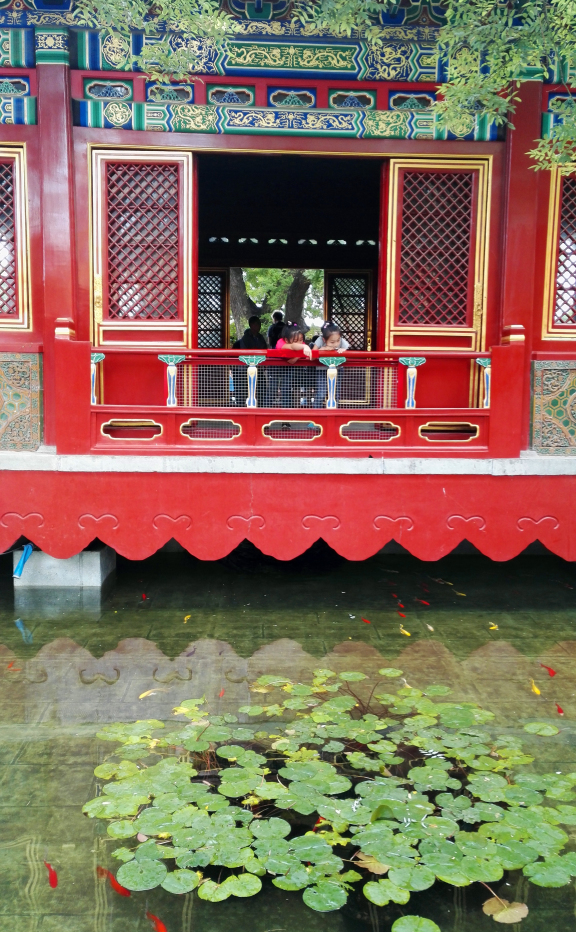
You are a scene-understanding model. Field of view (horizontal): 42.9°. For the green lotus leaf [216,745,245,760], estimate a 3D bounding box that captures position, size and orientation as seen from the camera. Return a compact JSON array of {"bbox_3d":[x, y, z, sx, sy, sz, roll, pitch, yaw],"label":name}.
[{"bbox_3d":[-0.280,1.406,3.605,0.143,0.020,0.144,1,5,0],"label":"green lotus leaf"}]

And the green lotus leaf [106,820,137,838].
[{"bbox_3d":[-0.666,1.458,2.941,0.126,0.020,0.128,1,5,0],"label":"green lotus leaf"}]

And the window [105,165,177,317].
[{"bbox_3d":[-1.275,-1.959,6.424,0.661,1.357,0.060,1,6,-3],"label":"window"}]

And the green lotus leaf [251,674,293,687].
[{"bbox_3d":[-0.087,1.292,4.417,0.229,0.025,0.205,1,7,-2],"label":"green lotus leaf"}]

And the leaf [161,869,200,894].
[{"bbox_3d":[-0.386,1.492,2.631,0.136,0.025,0.136,1,7,-2],"label":"leaf"}]

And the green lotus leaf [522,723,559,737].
[{"bbox_3d":[1.326,1.378,3.835,0.188,0.025,0.171,1,7,-2],"label":"green lotus leaf"}]

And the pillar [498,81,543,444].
[{"bbox_3d":[2.021,-1.724,6.508,0.270,3.170,0.270,1,6,-3],"label":"pillar"}]

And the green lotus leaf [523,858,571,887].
[{"bbox_3d":[0.980,1.533,2.768,0.190,0.015,0.177,1,6,-3],"label":"green lotus leaf"}]

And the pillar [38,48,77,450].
[{"bbox_3d":[-2.020,-1.810,6.377,0.300,3.293,0.300,1,6,-3],"label":"pillar"}]

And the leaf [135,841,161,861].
[{"bbox_3d":[-0.531,1.472,2.808,0.124,0.020,0.131,1,5,0],"label":"leaf"}]

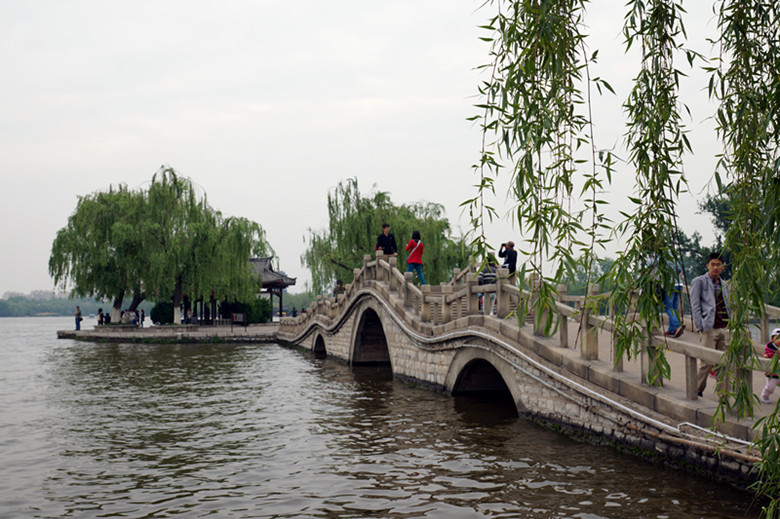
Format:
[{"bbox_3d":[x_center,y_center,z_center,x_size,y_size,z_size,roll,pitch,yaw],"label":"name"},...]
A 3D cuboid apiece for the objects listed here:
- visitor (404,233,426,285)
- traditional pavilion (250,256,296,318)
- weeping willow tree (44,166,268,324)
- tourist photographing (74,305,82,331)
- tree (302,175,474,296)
[{"bbox_3d":[0.740,-0.010,24.600,0.530,1.630,0.420,1,-4,-14],"label":"visitor"},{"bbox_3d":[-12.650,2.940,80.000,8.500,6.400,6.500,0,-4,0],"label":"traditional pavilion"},{"bbox_3d":[-15.830,-0.900,58.500,15.200,11.000,11.500,0,-4,0],"label":"weeping willow tree"},{"bbox_3d":[-21.770,4.120,59.000,0.520,1.720,0.500,1,-4,-10],"label":"tourist photographing"},{"bbox_3d":[-0.300,-0.330,56.000,11.000,10.000,10.000,0,-4,0],"label":"tree"}]

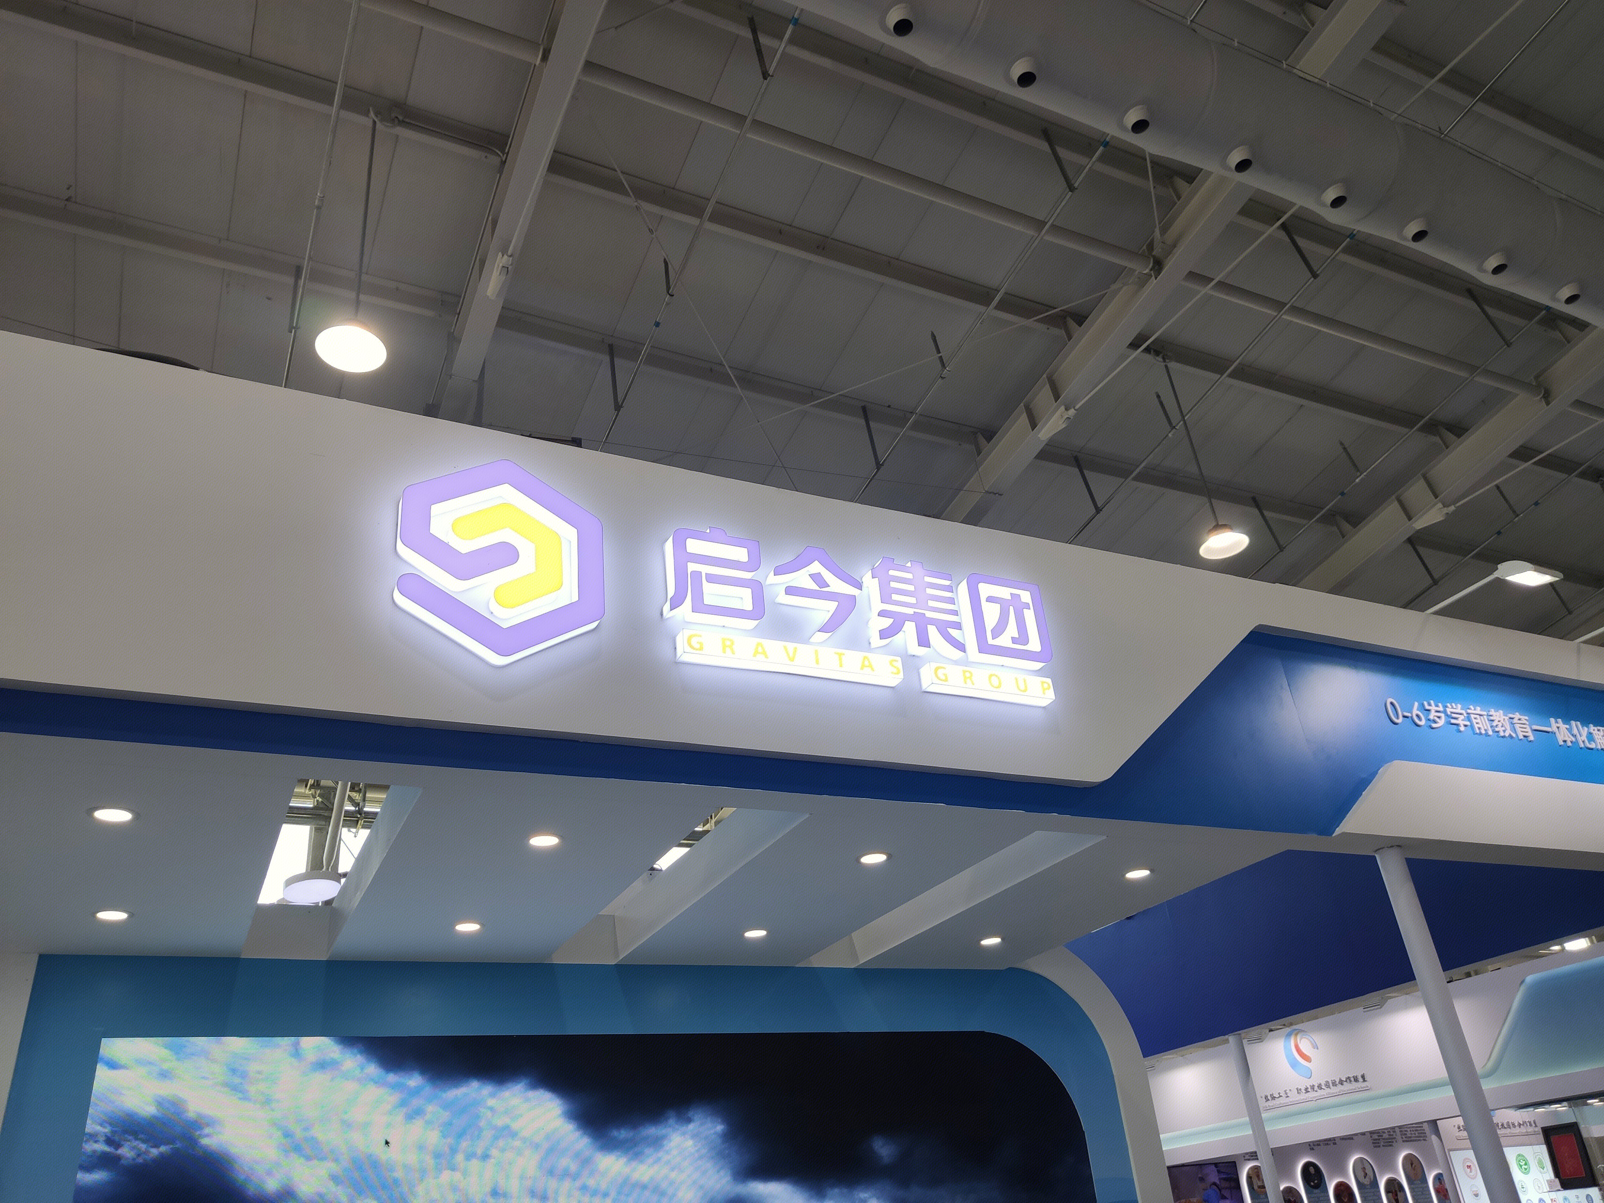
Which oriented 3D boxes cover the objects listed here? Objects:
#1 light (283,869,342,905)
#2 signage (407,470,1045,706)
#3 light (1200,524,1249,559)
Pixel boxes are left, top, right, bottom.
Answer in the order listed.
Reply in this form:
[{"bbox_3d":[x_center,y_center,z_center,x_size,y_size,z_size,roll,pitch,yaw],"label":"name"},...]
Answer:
[{"bbox_3d":[-2.767,1.618,6.813,0.301,0.048,0.301,3,-39,-28],"label":"light"},{"bbox_3d":[-0.167,-0.012,4.676,2.696,0.808,0.080,9,-32,-25],"label":"signage"},{"bbox_3d":[4.132,-0.646,11.859,0.475,0.239,0.475,9,-32,-25],"label":"light"}]

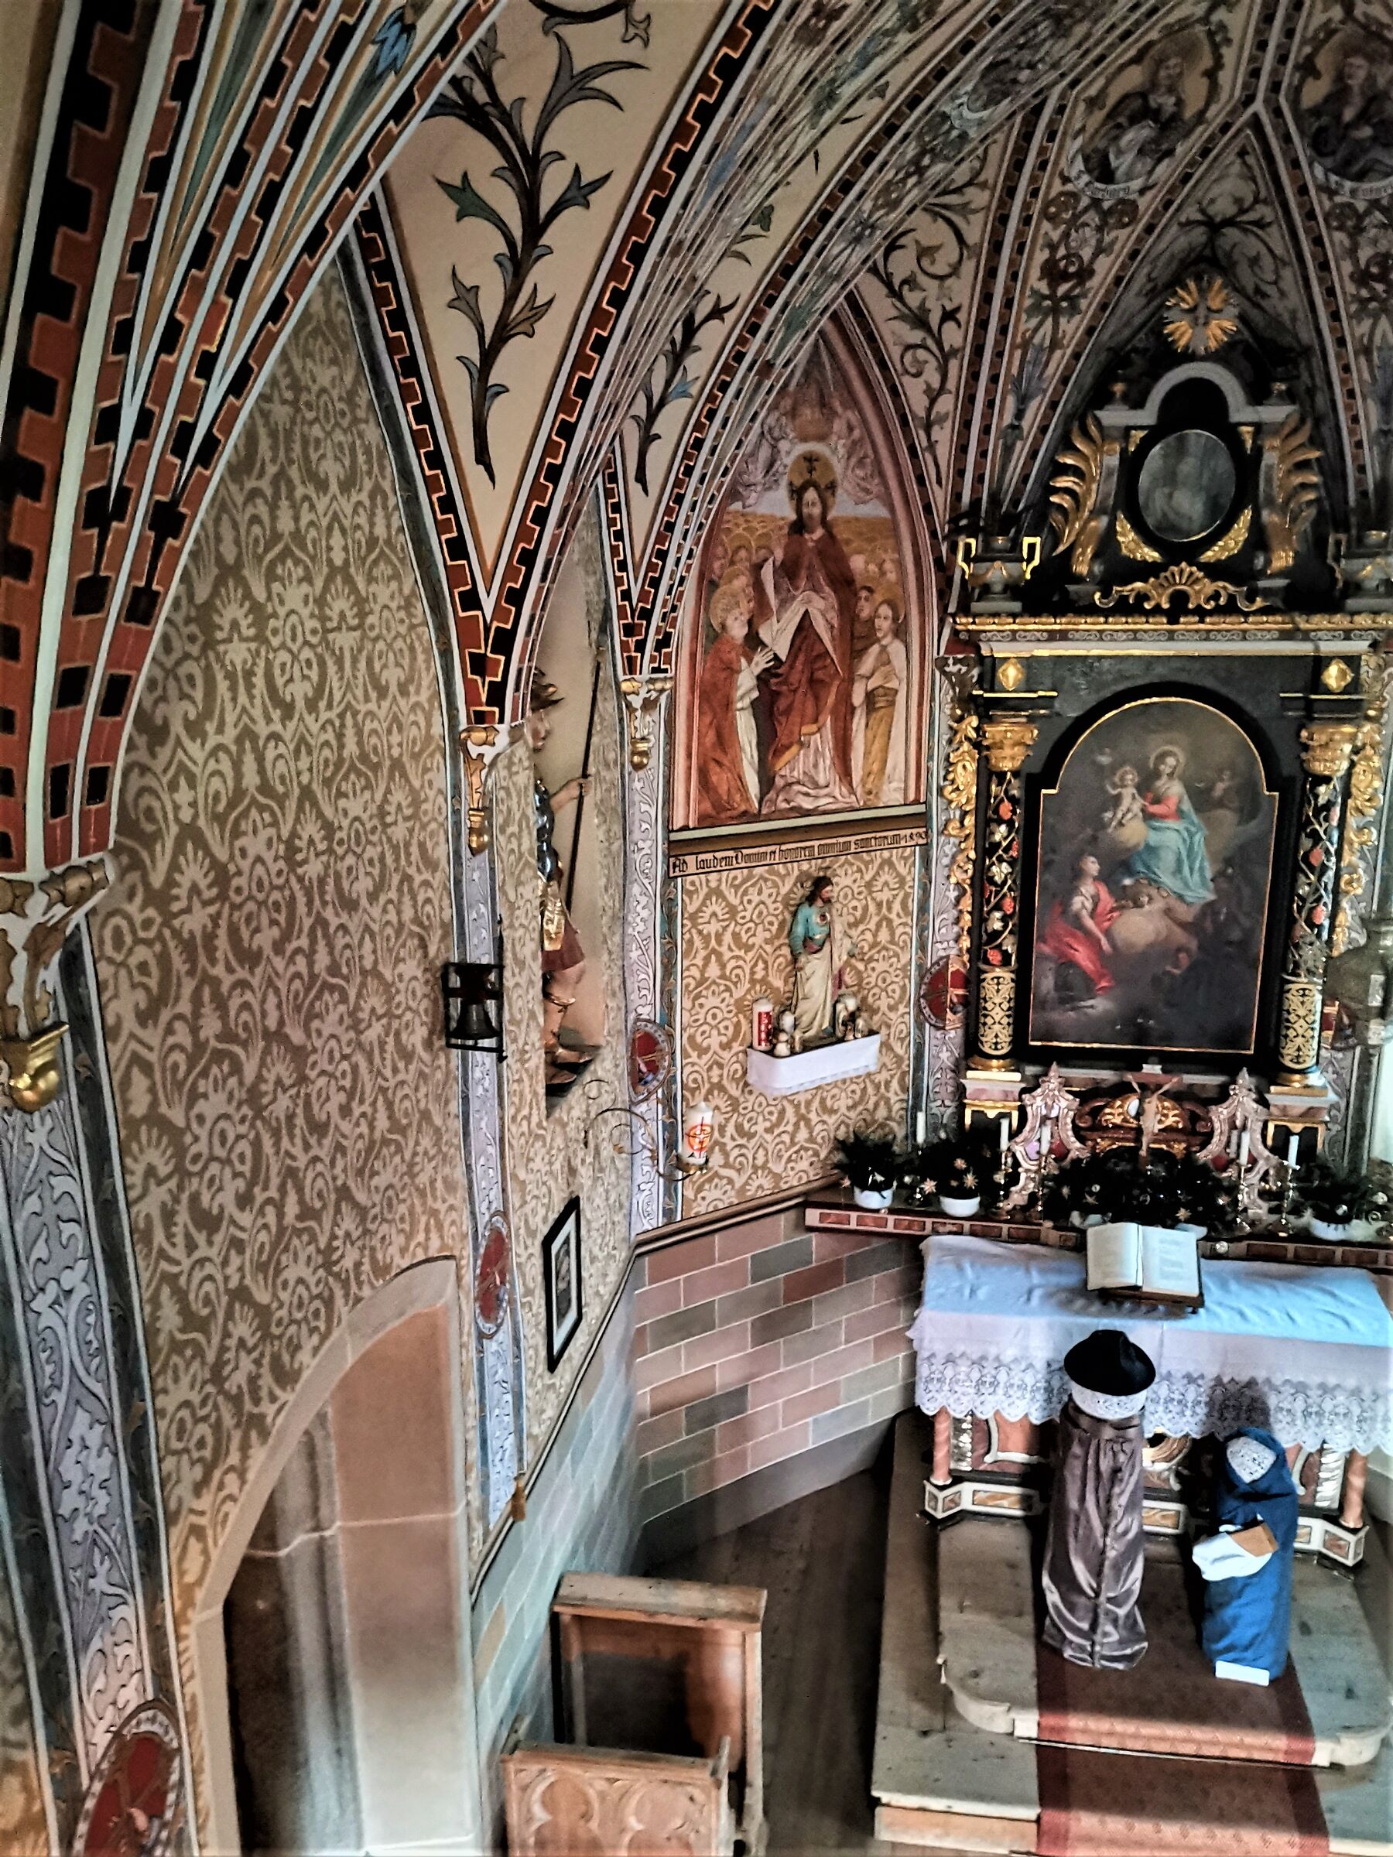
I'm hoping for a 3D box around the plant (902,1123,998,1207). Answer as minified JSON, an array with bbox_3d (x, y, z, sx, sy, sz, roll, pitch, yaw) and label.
[{"bbox_3d":[1.068,0.992,6.086,0.360,0.300,0.280,2,17,9],"label":"plant"}]

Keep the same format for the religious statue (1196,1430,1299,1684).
[{"bbox_3d":[1.969,2.163,5.146,0.300,0.985,0.330,6,19,23],"label":"religious statue"}]

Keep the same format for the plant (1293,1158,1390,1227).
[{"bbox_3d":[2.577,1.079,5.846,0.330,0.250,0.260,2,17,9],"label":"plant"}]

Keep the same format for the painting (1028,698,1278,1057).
[{"bbox_3d":[1.831,-0.193,5.834,0.895,1.454,0.050,2,17,9],"label":"painting"}]

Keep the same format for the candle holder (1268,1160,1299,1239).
[{"bbox_3d":[2.354,1.098,5.817,0.085,0.270,0.085,2,17,9],"label":"candle holder"}]

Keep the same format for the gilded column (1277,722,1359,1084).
[{"bbox_3d":[2.412,-0.071,5.652,0.200,1.435,0.200,2,17,9],"label":"gilded column"}]

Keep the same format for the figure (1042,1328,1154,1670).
[{"bbox_3d":[1.452,1.999,5.165,0.360,1.305,0.330,3,18,12],"label":"figure"}]

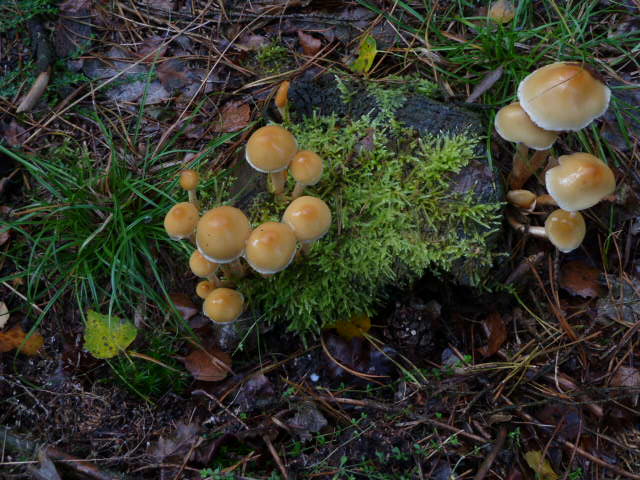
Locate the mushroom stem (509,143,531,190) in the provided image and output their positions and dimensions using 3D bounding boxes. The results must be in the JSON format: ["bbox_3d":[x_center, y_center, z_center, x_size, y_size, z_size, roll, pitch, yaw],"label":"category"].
[{"bbox_3d":[0.155,-0.058,0.577,0.011,0.055,0.011,2,57,-4],"label":"mushroom stem"}]

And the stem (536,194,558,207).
[{"bbox_3d":[0.176,-0.031,0.565,0.032,0.008,0.008,-10,58,39],"label":"stem"}]

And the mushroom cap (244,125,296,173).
[{"bbox_3d":[-0.037,-0.072,0.544,0.039,0.023,0.039,0,57,0],"label":"mushroom cap"}]

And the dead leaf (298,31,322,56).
[{"bbox_3d":[-0.009,-0.188,0.709,0.023,0.012,0.023,0,57,0],"label":"dead leaf"}]

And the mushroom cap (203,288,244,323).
[{"bbox_3d":[-0.066,0.045,0.504,0.029,0.018,0.029,0,60,0],"label":"mushroom cap"}]

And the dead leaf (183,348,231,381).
[{"bbox_3d":[-0.090,0.099,0.587,0.037,0.007,0.027,8,58,5],"label":"dead leaf"}]

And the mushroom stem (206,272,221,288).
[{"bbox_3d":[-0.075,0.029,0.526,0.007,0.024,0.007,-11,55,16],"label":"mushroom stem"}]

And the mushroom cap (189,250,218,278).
[{"bbox_3d":[-0.083,0.014,0.521,0.022,0.015,0.022,0,57,0],"label":"mushroom cap"}]

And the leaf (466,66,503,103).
[{"bbox_3d":[0.144,-0.137,0.649,0.010,0.007,0.043,34,63,20],"label":"leaf"}]

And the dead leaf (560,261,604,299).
[{"bbox_3d":[0.194,0.029,0.546,0.030,0.010,0.028,0,68,0],"label":"dead leaf"}]

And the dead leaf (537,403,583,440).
[{"bbox_3d":[0.159,0.121,0.492,0.028,0.008,0.026,0,57,0],"label":"dead leaf"}]

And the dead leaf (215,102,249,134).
[{"bbox_3d":[-0.075,-0.105,0.636,0.031,0.009,0.029,0,57,0],"label":"dead leaf"}]

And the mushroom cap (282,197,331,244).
[{"bbox_3d":[-0.009,-0.016,0.562,0.038,0.023,0.038,2,58,-3],"label":"mushroom cap"}]

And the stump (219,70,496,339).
[{"bbox_3d":[0.030,-0.031,0.577,0.209,0.070,0.201,0,57,0],"label":"stump"}]

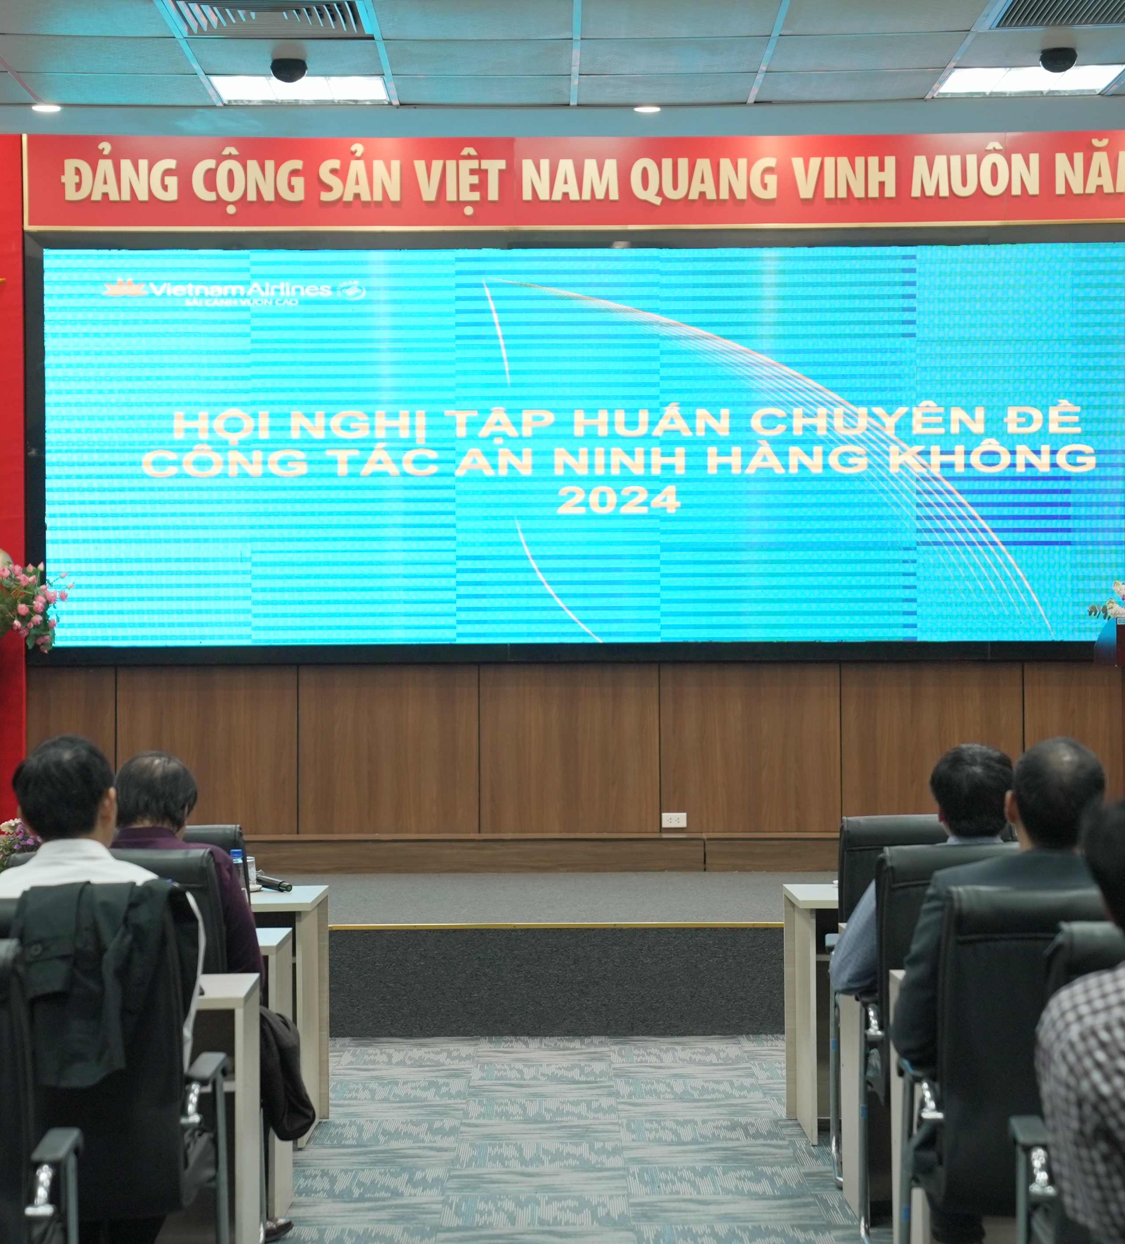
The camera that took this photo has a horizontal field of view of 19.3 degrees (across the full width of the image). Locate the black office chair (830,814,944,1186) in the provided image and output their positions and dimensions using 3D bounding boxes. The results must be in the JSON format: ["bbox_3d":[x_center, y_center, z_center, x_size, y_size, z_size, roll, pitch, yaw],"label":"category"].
[{"bbox_3d":[1.008,1.053,9.472,0.530,1.030,0.620,0,-1,-3],"label":"black office chair"}]

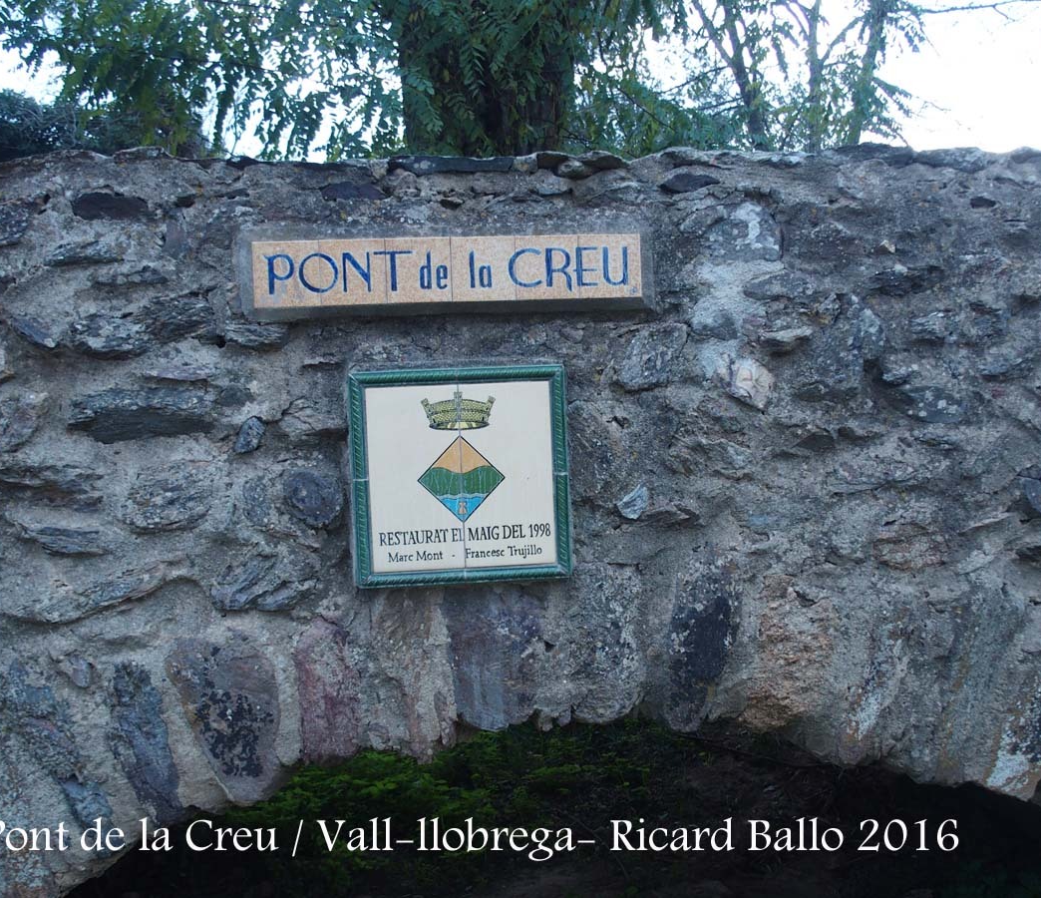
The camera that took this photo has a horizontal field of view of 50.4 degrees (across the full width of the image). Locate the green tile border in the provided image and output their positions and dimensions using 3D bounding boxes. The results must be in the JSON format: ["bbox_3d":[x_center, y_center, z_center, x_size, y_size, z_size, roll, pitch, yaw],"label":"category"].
[{"bbox_3d":[-0.126,0.057,2.335,0.450,0.447,0.035,-2,2,-6],"label":"green tile border"}]

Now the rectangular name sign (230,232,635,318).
[{"bbox_3d":[-0.157,-0.364,2.305,0.860,0.170,0.045,-2,2,-6],"label":"rectangular name sign"}]

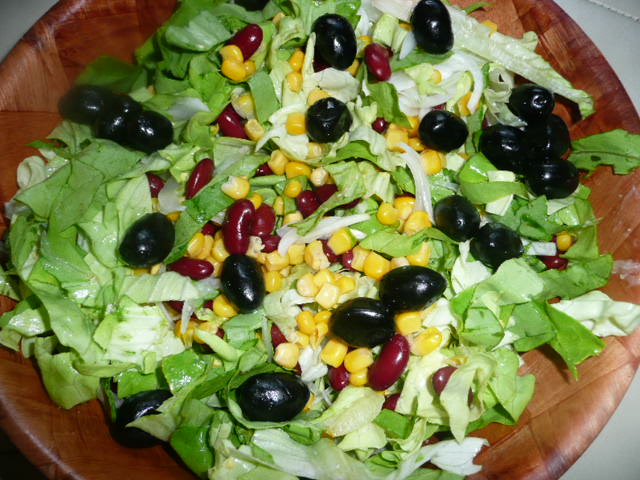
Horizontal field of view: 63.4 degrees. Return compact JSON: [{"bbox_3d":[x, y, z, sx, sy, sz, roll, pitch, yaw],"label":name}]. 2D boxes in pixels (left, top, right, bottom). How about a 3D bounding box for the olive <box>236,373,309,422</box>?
[{"bbox_3d":[-0.017,0.056,0.185,0.026,0.018,0.018,2,70,0],"label":"olive"}]

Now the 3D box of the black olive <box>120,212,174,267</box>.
[{"bbox_3d":[-0.066,0.000,0.197,0.018,0.018,0.023,42,76,12],"label":"black olive"}]

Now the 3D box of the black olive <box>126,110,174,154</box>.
[{"bbox_3d":[-0.071,-0.045,0.217,0.022,0.018,0.018,17,71,20],"label":"black olive"}]

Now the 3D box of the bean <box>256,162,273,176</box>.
[{"bbox_3d":[-0.023,-0.028,0.209,0.017,0.009,0.010,6,71,0],"label":"bean"}]

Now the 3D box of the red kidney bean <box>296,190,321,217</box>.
[{"bbox_3d":[-0.004,-0.014,0.203,0.010,0.009,0.017,-42,78,-14],"label":"red kidney bean"}]

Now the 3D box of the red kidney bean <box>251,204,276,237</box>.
[{"bbox_3d":[-0.022,-0.007,0.200,0.010,0.009,0.017,-9,72,-5],"label":"red kidney bean"}]

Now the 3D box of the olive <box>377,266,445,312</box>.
[{"bbox_3d":[0.036,0.019,0.199,0.025,0.018,0.018,-9,71,-4],"label":"olive"}]

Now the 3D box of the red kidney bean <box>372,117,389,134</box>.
[{"bbox_3d":[0.026,-0.050,0.226,0.008,0.008,0.013,-12,44,-5],"label":"red kidney bean"}]

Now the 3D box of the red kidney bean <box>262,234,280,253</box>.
[{"bbox_3d":[-0.018,0.001,0.201,0.015,0.008,0.009,-36,75,-11],"label":"red kidney bean"}]

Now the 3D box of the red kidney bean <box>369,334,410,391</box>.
[{"bbox_3d":[0.025,0.043,0.183,0.010,0.010,0.021,29,74,9],"label":"red kidney bean"}]

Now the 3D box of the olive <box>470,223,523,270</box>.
[{"bbox_3d":[0.069,0.003,0.204,0.018,0.018,0.022,-42,41,-14],"label":"olive"}]

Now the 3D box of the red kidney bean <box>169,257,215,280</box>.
[{"bbox_3d":[-0.048,0.011,0.193,0.018,0.008,0.008,10,72,3],"label":"red kidney bean"}]

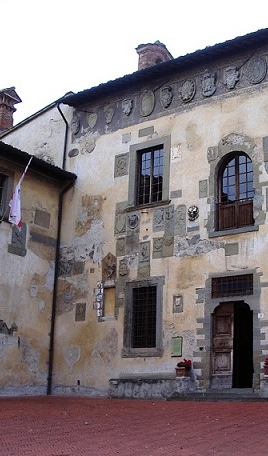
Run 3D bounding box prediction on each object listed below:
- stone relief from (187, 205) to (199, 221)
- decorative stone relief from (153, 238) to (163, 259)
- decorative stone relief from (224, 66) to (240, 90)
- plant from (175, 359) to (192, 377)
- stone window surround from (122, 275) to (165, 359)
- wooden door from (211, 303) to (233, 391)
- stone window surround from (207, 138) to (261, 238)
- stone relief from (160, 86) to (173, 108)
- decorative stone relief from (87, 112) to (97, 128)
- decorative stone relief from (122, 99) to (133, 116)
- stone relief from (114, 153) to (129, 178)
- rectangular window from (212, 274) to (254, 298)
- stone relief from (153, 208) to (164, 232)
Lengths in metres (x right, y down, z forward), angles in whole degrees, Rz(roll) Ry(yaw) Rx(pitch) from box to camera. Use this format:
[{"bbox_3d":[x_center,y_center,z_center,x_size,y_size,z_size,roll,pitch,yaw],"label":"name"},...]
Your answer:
[{"bbox_3d":[1.927,-0.483,21.744,0.433,0.545,0.130,-9,-19,37],"label":"stone relief"},{"bbox_3d":[0.800,0.663,21.993,0.392,0.688,0.080,-9,-19,36],"label":"decorative stone relief"},{"bbox_3d":[3.230,-4.939,22.012,0.566,0.808,0.150,-9,-19,37],"label":"decorative stone relief"},{"bbox_3d":[1.488,4.277,20.377,0.410,0.507,0.320,-10,-18,38],"label":"plant"},{"bbox_3d":[0.324,2.940,21.714,1.602,2.503,0.250,-9,-19,36],"label":"stone window surround"},{"bbox_3d":[2.640,3.486,19.913,0.740,2.535,0.090,-9,-19,36],"label":"wooden door"},{"bbox_3d":[3.156,-1.400,21.079,1.869,3.346,0.280,-10,-19,36],"label":"stone window surround"},{"bbox_3d":[1.135,-4.635,23.609,0.539,0.859,0.140,-9,-19,37],"label":"stone relief"},{"bbox_3d":[-1.558,-4.050,25.201,0.490,0.622,0.110,-9,-19,36],"label":"decorative stone relief"},{"bbox_3d":[-0.257,-4.426,24.534,0.447,0.662,0.120,-10,-18,38],"label":"decorative stone relief"},{"bbox_3d":[-0.411,-2.229,23.829,0.659,0.831,0.100,-10,-19,36],"label":"stone relief"},{"bbox_3d":[3.077,1.804,20.359,1.415,0.627,0.200,-9,-19,37],"label":"rectangular window"},{"bbox_3d":[0.829,-0.277,22.508,0.472,0.822,0.100,-10,-19,36],"label":"stone relief"}]

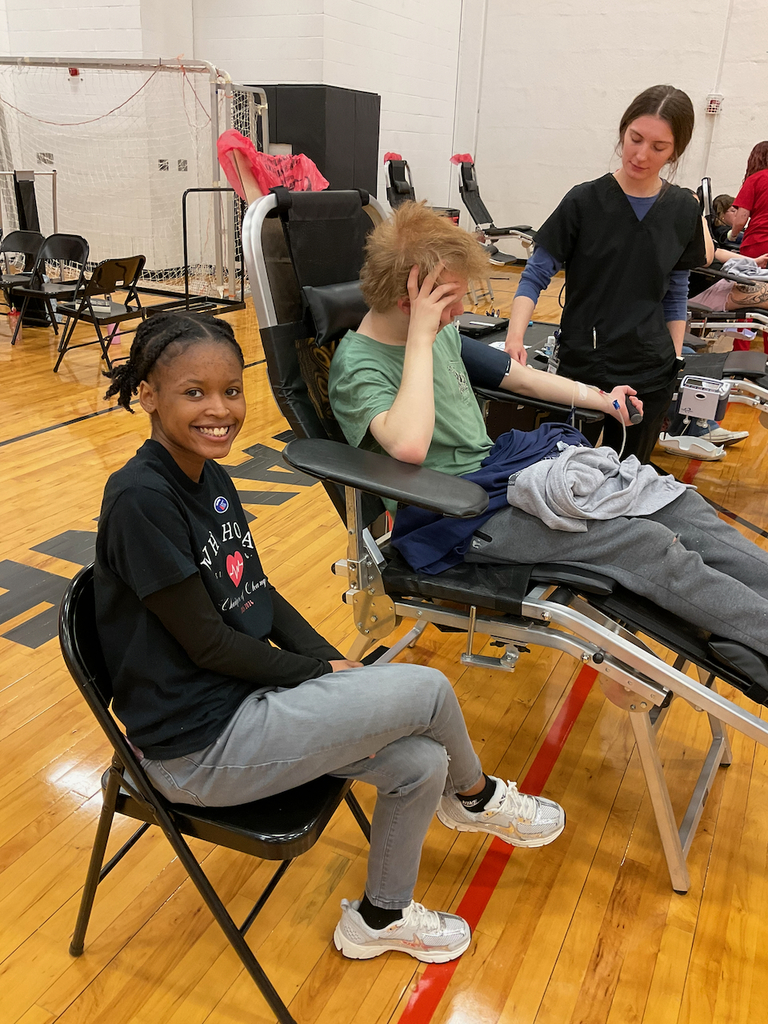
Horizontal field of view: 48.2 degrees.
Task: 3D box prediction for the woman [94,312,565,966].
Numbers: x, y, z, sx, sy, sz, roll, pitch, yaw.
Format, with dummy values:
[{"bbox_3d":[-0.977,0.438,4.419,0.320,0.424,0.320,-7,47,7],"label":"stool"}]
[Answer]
[{"bbox_3d":[-0.089,0.284,1.481,0.810,1.210,0.470,12,24,20],"label":"woman"}]

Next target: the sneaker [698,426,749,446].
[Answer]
[{"bbox_3d":[1.866,-0.405,4.730,0.285,0.115,0.105,-2,23,1],"label":"sneaker"}]

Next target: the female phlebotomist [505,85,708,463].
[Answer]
[{"bbox_3d":[0.599,-0.347,2.506,0.500,1.600,0.360,10,24,16],"label":"female phlebotomist"}]

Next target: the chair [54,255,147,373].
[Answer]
[{"bbox_3d":[-1.856,-1.298,5.613,0.510,0.755,0.470,13,25,24],"label":"chair"}]

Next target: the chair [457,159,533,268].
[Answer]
[{"bbox_3d":[1.630,-3.659,10.881,1.500,1.350,0.680,15,26,27],"label":"chair"}]

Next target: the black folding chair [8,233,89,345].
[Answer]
[{"bbox_3d":[-2.449,-1.623,6.327,0.470,0.755,0.510,11,24,20],"label":"black folding chair"}]

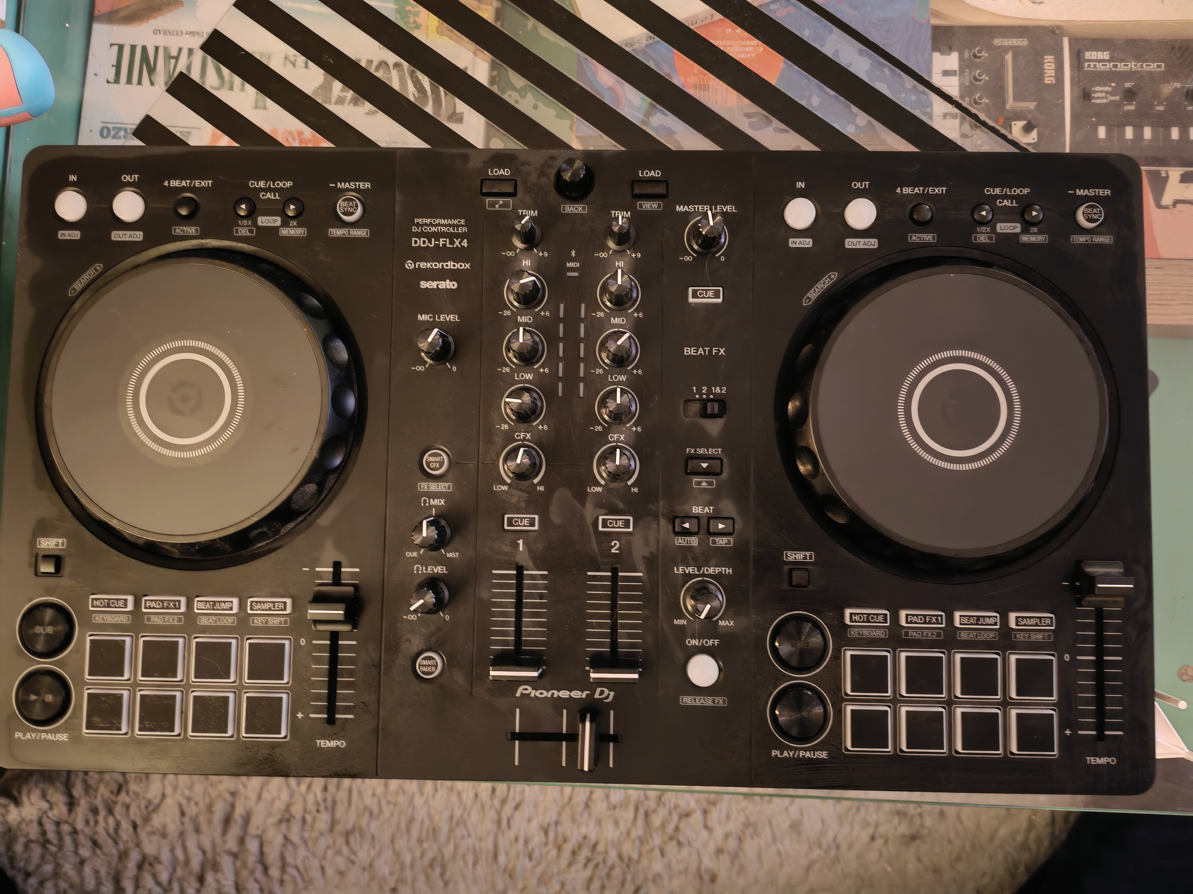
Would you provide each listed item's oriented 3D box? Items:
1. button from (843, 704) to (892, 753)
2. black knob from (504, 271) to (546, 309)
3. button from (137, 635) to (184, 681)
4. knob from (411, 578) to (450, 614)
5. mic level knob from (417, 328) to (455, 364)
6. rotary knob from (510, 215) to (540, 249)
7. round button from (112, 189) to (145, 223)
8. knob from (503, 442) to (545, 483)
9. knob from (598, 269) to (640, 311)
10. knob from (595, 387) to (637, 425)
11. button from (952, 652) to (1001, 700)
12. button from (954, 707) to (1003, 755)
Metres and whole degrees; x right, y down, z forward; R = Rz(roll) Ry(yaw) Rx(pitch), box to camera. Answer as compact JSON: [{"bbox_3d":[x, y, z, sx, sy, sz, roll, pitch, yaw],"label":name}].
[{"bbox_3d":[0.111,0.115,0.379,0.019,0.004,0.019,1,86,1],"label":"button"},{"bbox_3d":[-0.030,-0.066,0.388,0.016,0.018,0.016,0,86,1],"label":"black knob"},{"bbox_3d":[-0.182,0.089,0.389,0.018,0.003,0.018,1,86,1],"label":"button"},{"bbox_3d":[-0.070,0.062,0.382,0.016,0.016,0.016,0,86,1],"label":"knob"},{"bbox_3d":[-0.068,-0.043,0.387,0.015,0.018,0.015,0,86,1],"label":"mic level knob"},{"bbox_3d":[-0.030,-0.091,0.390,0.012,0.017,0.012,0,86,1],"label":"rotary knob"},{"bbox_3d":[-0.203,-0.104,0.402,0.013,0.003,0.013,0,86,1],"label":"round button"},{"bbox_3d":[-0.031,0.007,0.383,0.015,0.018,0.015,16,87,2],"label":"knob"},{"bbox_3d":[0.010,-0.066,0.387,0.015,0.018,0.015,0,86,1],"label":"knob"},{"bbox_3d":[0.009,-0.017,0.384,0.016,0.017,0.016,1,86,1],"label":"knob"},{"bbox_3d":[0.156,0.094,0.381,0.018,0.003,0.018,1,86,1],"label":"button"},{"bbox_3d":[0.156,0.116,0.380,0.018,0.003,0.018,1,86,1],"label":"button"}]

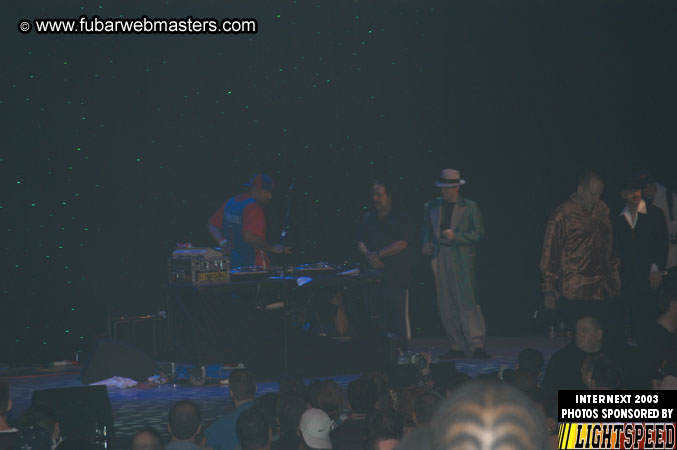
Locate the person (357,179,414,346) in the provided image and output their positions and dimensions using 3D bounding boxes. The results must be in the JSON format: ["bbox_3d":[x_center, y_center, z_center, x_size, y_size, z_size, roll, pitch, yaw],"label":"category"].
[{"bbox_3d":[0.490,0.398,25.000,0.570,1.760,0.460,0,1,37],"label":"person"}]

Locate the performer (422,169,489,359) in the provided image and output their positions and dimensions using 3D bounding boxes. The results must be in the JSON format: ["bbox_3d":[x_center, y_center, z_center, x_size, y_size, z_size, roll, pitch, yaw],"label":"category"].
[{"bbox_3d":[1.145,0.377,23.350,0.620,1.830,0.430,0,0,20],"label":"performer"}]

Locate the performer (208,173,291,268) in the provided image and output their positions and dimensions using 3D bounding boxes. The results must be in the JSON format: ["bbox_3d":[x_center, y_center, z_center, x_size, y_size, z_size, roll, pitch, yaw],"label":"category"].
[{"bbox_3d":[-0.888,0.386,23.800,0.560,1.780,0.660,0,1,-41],"label":"performer"}]

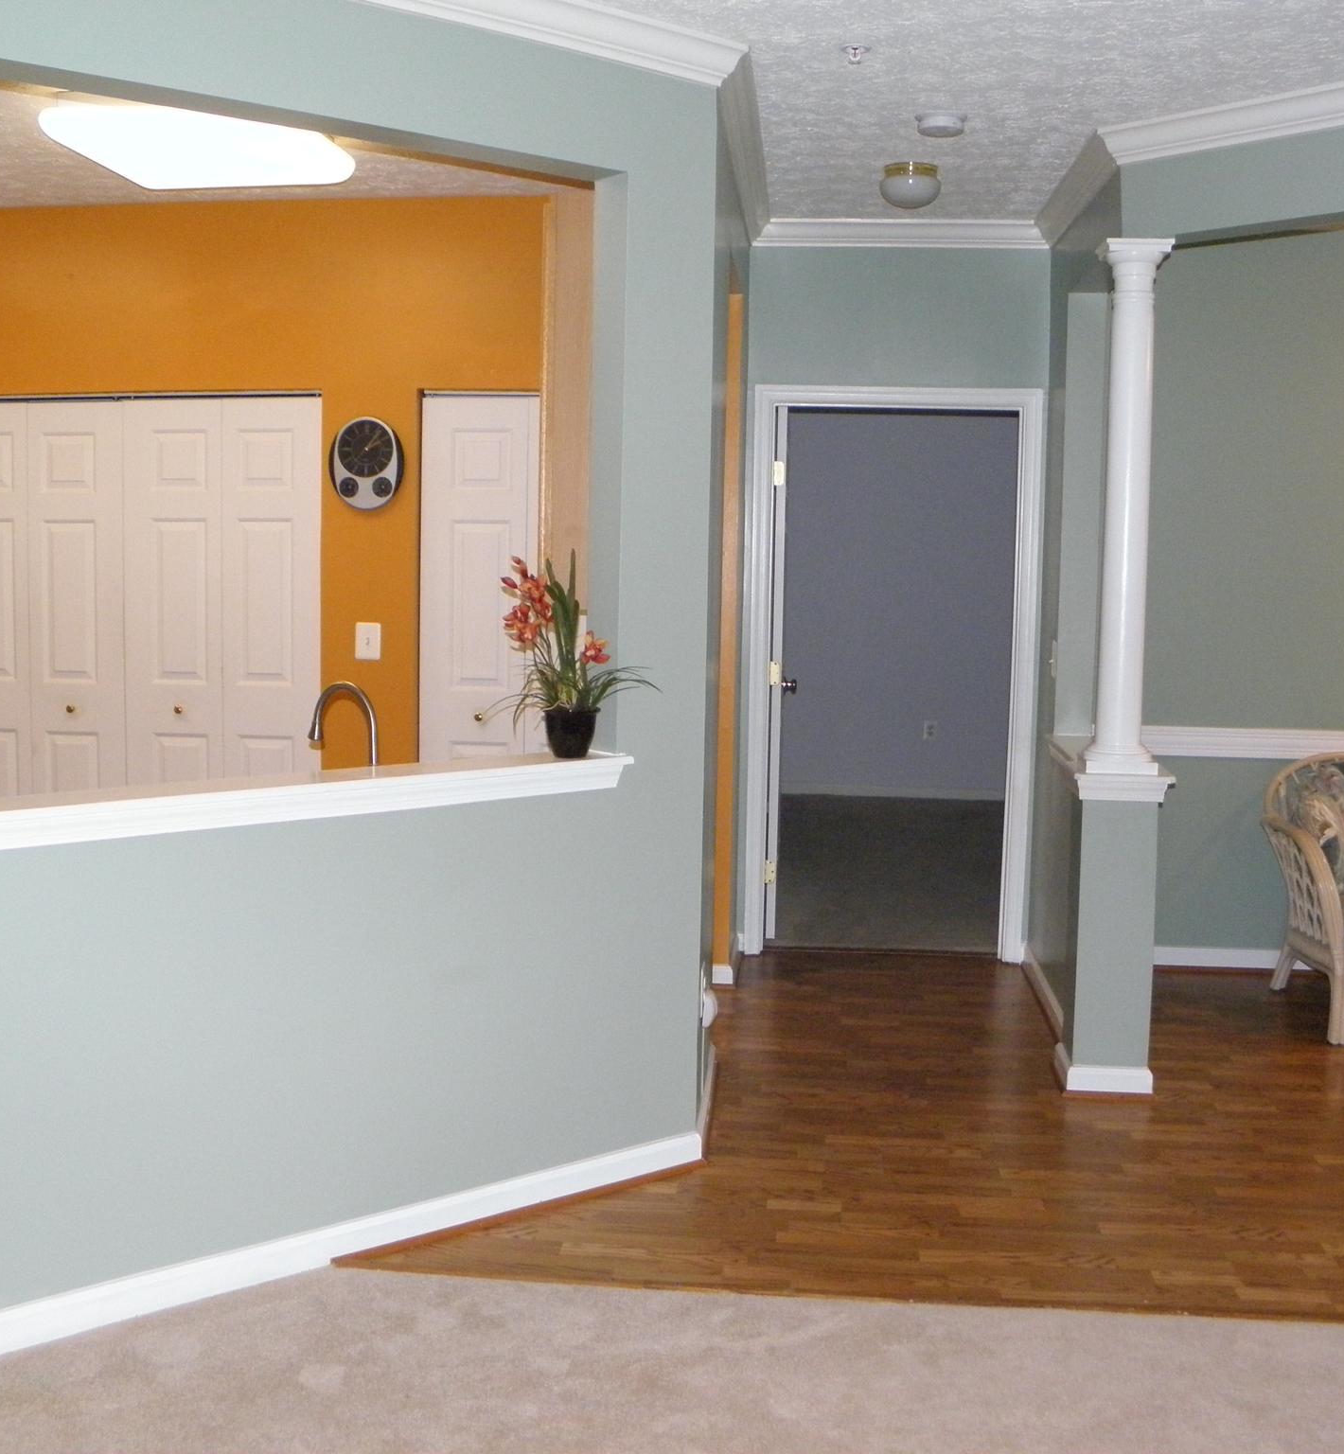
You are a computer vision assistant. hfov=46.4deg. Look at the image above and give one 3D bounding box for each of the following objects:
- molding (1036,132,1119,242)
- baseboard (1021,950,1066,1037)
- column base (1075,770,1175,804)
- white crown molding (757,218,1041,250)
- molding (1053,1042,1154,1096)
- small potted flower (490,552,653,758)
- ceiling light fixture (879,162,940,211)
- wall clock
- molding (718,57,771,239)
[{"bbox_3d":[1.273,-1.691,5.011,0.074,0.082,1.291,1,6,5],"label":"molding"},{"bbox_3d":[1.272,0.906,5.351,0.020,0.085,1.140,1,6,5],"label":"baseboard"},{"bbox_3d":[1.273,0.159,4.488,0.279,0.079,0.272,1,6,5],"label":"column base"},{"bbox_3d":[0.821,-1.758,5.596,1.070,0.088,0.072,2,7,5],"label":"white crown molding"},{"bbox_3d":[1.263,0.993,4.585,0.243,0.074,0.236,2,7,5],"label":"molding"},{"bbox_3d":[-0.233,-0.172,3.637,0.375,0.475,0.300,1,6,5],"label":"small potted flower"},{"bbox_3d":[0.730,-1.657,4.833,0.196,0.142,0.196,1,6,5],"label":"ceiling light fixture"},{"bbox_3d":[-1.069,-0.920,5.461,0.268,0.322,0.050,2,7,10],"label":"wall clock"},{"bbox_3d":[0.237,-1.684,4.717,0.072,0.082,2.046,1,6,5],"label":"molding"}]

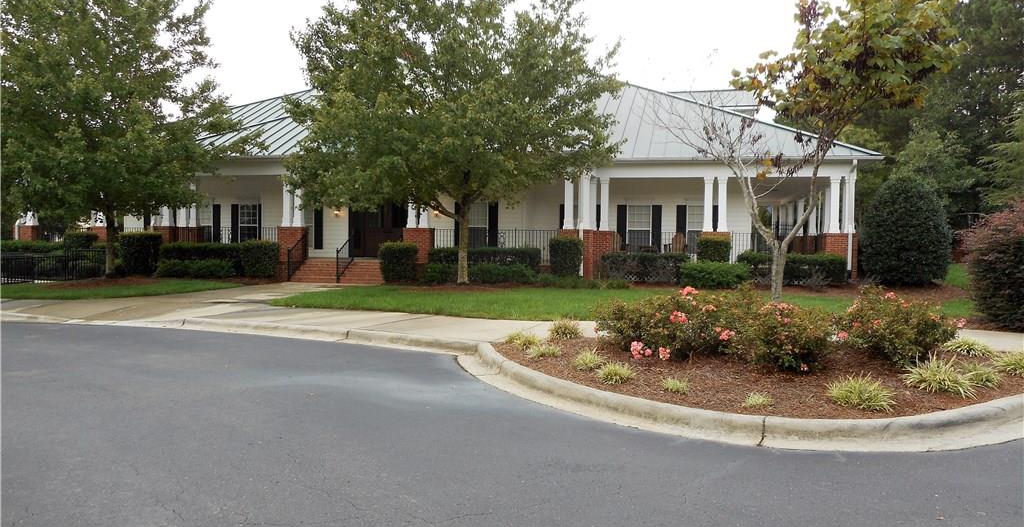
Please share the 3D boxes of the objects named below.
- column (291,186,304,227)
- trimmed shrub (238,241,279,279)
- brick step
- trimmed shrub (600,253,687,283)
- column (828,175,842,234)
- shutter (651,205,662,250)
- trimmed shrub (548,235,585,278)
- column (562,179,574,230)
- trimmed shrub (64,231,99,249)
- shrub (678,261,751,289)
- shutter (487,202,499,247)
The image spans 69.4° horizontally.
[{"bbox_3d":[-7.504,-2.164,25.958,0.320,1.780,0.320,1,1,12],"label":"column"},{"bbox_3d":[-8.644,-0.134,25.254,1.000,1.290,0.950,1,1,12],"label":"trimmed shrub"},{"bbox_3d":[-5.677,0.233,25.140,3.410,0.770,1.300,1,1,12],"label":"brick step"},{"bbox_3d":[4.343,0.131,24.139,2.727,0.899,1.111,1,2,11],"label":"trimmed shrub"},{"bbox_3d":[10.287,-1.874,23.505,0.320,1.780,0.320,1,1,12],"label":"column"},{"bbox_3d":[5.513,-1.335,28.200,0.365,1.790,0.050,1,2,13],"label":"shutter"},{"bbox_3d":[1.725,-0.206,23.400,1.000,1.250,0.970,1,2,13],"label":"trimmed shrub"},{"bbox_3d":[1.839,-1.997,23.972,0.320,1.780,0.320,1,1,12],"label":"column"},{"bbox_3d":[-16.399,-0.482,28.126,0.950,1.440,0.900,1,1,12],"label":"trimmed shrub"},{"bbox_3d":[6.112,0.322,22.422,2.040,0.808,1.262,1,2,11],"label":"shrub"},{"bbox_3d":[-0.672,-1.333,27.299,0.360,1.820,0.050,1,1,12],"label":"shutter"}]

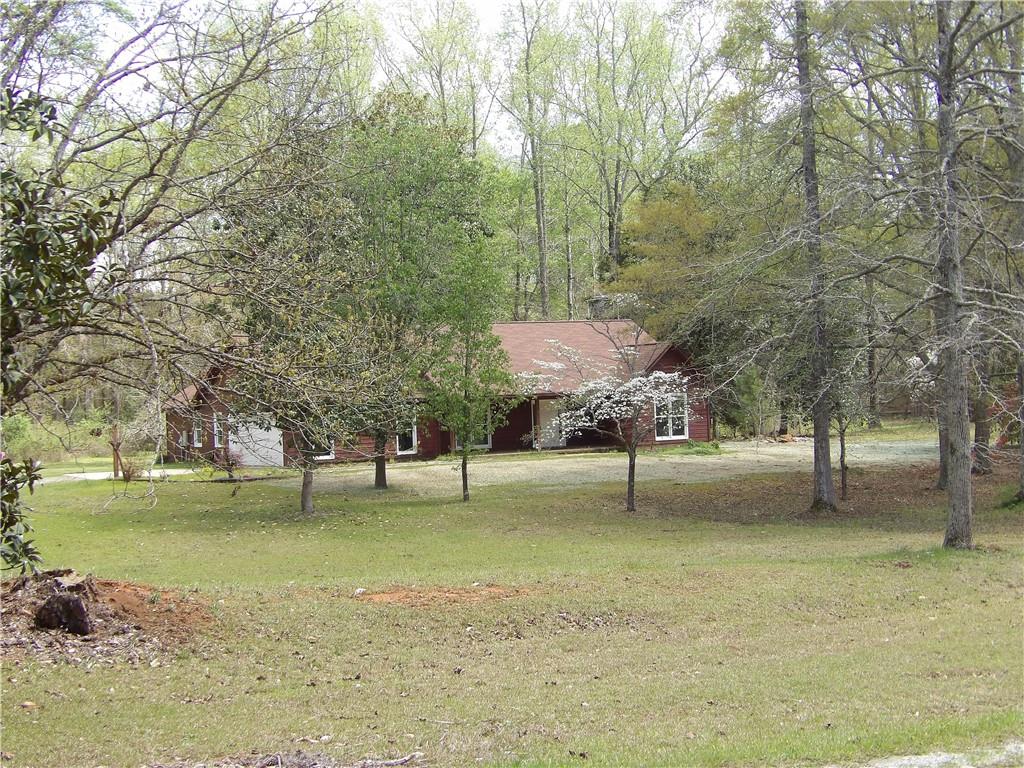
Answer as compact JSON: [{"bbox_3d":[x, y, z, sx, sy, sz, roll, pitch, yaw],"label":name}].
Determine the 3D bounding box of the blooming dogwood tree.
[{"bbox_3d":[2.134,1.062,30.000,2.600,2.680,2.600,-2,0,0],"label":"blooming dogwood tree"}]

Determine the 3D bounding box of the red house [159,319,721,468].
[{"bbox_3d":[-3.544,0.223,74.361,21.800,6.250,14.200,-2,0,-32],"label":"red house"}]

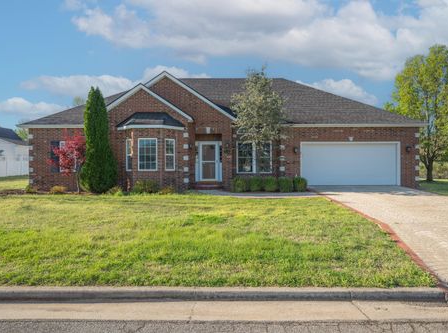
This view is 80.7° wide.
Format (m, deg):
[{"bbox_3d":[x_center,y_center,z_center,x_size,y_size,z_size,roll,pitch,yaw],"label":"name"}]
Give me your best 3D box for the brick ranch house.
[{"bbox_3d":[-0.250,-2.600,19.400,20.600,7.500,12.800,0,0,0],"label":"brick ranch house"}]

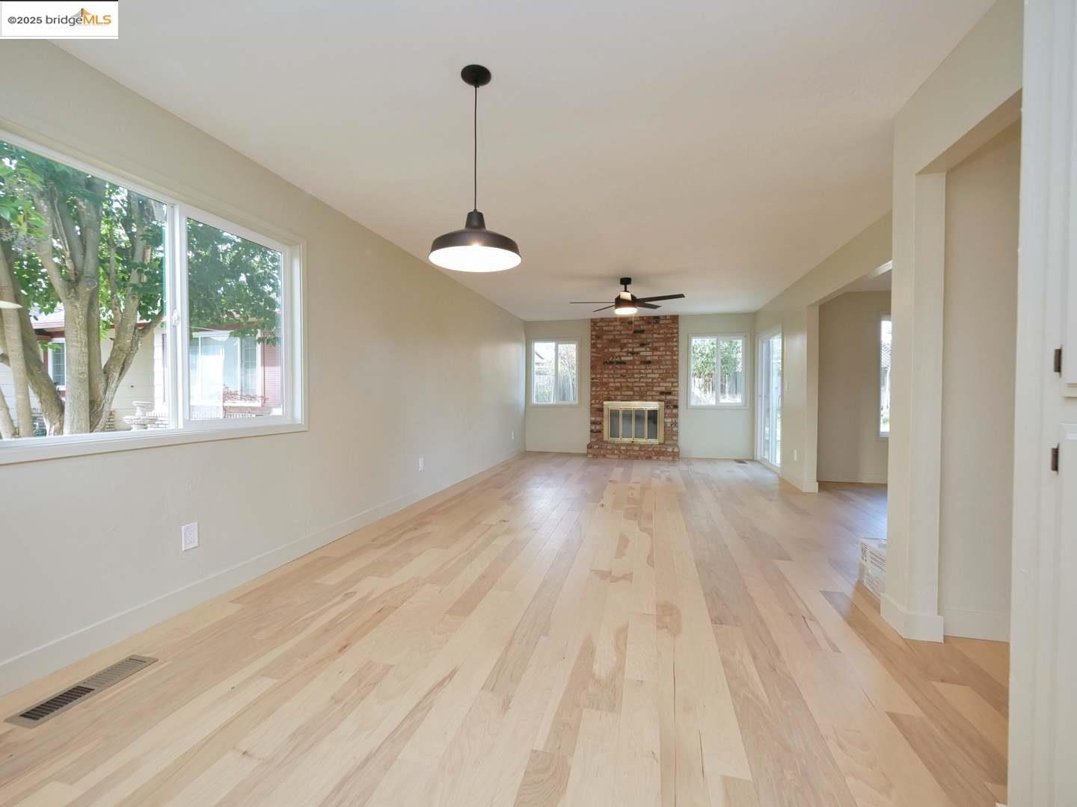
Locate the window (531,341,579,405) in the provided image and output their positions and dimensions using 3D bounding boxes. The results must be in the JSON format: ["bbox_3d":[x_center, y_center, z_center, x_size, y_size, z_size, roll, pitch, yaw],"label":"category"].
[{"bbox_3d":[0.305,-0.572,8.031,0.890,1.210,0.100,1,1,14],"label":"window"}]

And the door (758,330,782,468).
[{"bbox_3d":[3.409,-0.057,6.378,0.100,1.990,1.450,1,1,14],"label":"door"}]

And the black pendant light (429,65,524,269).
[{"bbox_3d":[-0.264,-1.001,1.845,0.390,0.775,0.390,0,1,0],"label":"black pendant light"}]

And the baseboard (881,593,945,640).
[{"bbox_3d":[1.737,0.999,2.033,0.147,0.102,0.215,1,1,14],"label":"baseboard"}]

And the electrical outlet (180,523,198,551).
[{"bbox_3d":[-1.759,0.677,2.206,0.010,0.124,0.077,1,1,14],"label":"electrical outlet"}]

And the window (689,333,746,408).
[{"bbox_3d":[3.004,-0.543,7.346,0.900,1.210,0.100,1,1,14],"label":"window"}]

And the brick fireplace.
[{"bbox_3d":[1.606,-0.295,7.377,1.520,2.430,0.600,1,1,14],"label":"brick fireplace"}]

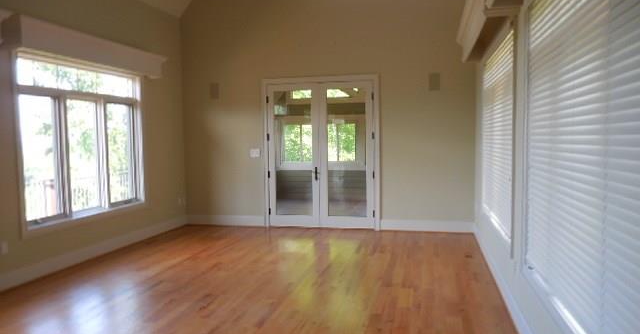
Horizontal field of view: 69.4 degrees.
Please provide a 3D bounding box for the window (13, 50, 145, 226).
[{"bbox_3d":[-3.034,-0.328,6.079,0.085,2.000,2.230,0,4,13],"label":"window"}]

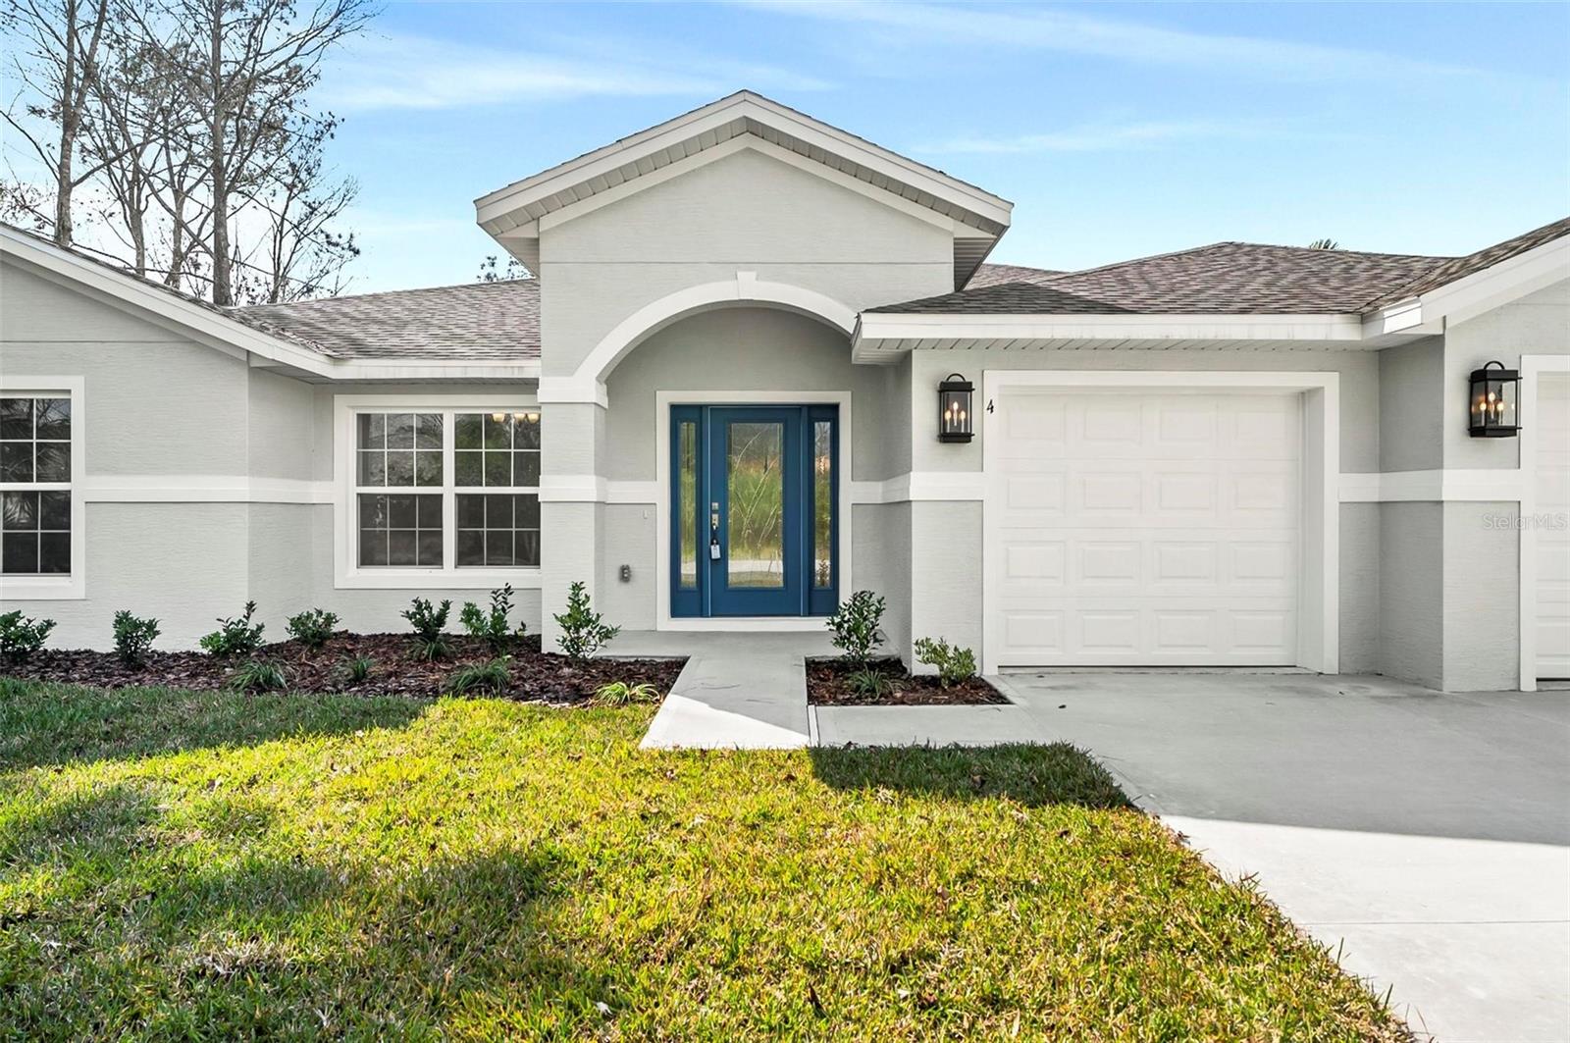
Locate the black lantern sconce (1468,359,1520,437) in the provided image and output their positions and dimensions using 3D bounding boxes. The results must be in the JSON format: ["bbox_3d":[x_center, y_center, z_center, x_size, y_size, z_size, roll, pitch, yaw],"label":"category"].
[{"bbox_3d":[4.710,-0.807,5.490,0.260,0.505,0.155,0,1,0],"label":"black lantern sconce"}]

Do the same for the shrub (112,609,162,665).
[{"bbox_3d":[-5.190,0.932,6.620,0.380,0.430,0.370,0,1,0],"label":"shrub"}]

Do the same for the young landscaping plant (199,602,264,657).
[{"bbox_3d":[-4.589,0.902,6.880,0.500,0.450,0.430,0,1,0],"label":"young landscaping plant"}]

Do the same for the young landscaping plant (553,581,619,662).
[{"bbox_3d":[-1.490,0.748,6.200,0.460,0.600,0.430,0,1,0],"label":"young landscaping plant"}]

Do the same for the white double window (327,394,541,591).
[{"bbox_3d":[-3.200,-0.285,7.920,2.200,1.860,0.100,0,1,0],"label":"white double window"}]

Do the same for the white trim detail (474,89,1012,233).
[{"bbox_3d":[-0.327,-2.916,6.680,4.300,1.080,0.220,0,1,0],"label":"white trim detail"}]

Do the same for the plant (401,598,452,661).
[{"bbox_3d":[-2.980,0.890,6.880,0.410,0.520,0.400,0,1,0],"label":"plant"}]

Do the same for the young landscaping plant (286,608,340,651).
[{"bbox_3d":[-3.950,0.905,6.920,0.420,0.360,0.400,0,1,0],"label":"young landscaping plant"}]

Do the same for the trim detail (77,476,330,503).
[{"bbox_3d":[-5.050,-0.270,7.360,1.480,0.210,1.100,0,1,0],"label":"trim detail"}]

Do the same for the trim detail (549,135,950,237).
[{"bbox_3d":[-0.307,-2.817,6.900,3.510,0.820,0.060,0,1,0],"label":"trim detail"}]

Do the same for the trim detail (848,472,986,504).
[{"bbox_3d":[1.070,-0.275,7.070,0.840,0.210,1.900,0,1,0],"label":"trim detail"}]

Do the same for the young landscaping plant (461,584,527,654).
[{"bbox_3d":[-2.634,0.861,7.450,0.560,0.580,0.470,0,1,0],"label":"young landscaping plant"}]

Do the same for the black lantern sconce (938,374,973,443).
[{"bbox_3d":[1.250,-0.828,6.060,0.250,0.500,0.180,0,1,0],"label":"black lantern sconce"}]

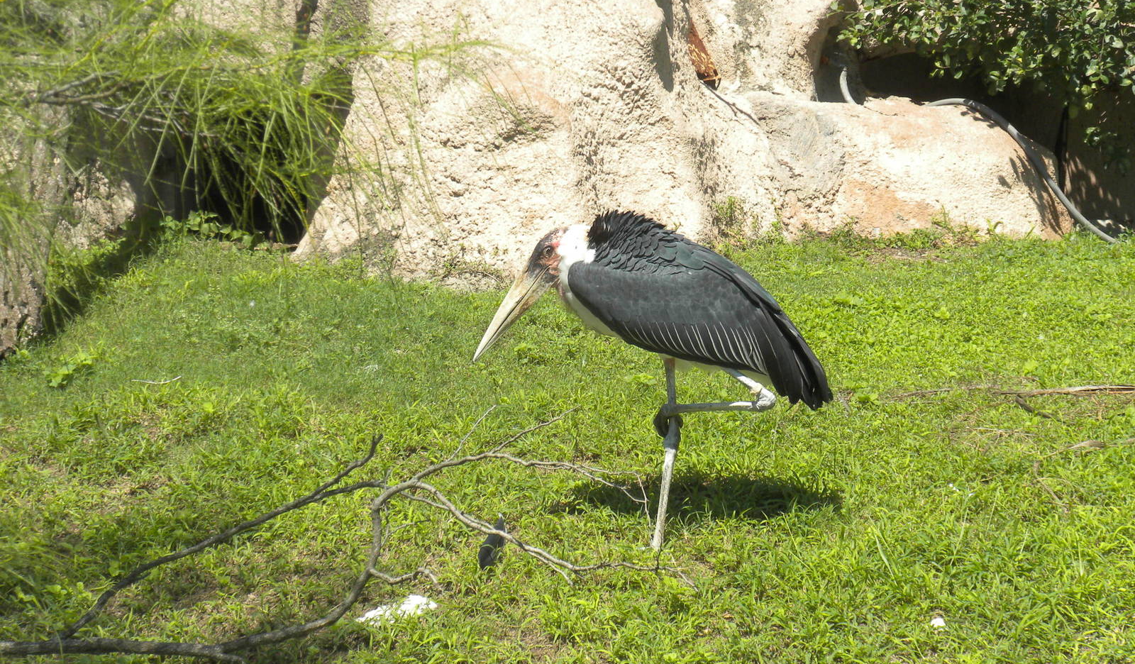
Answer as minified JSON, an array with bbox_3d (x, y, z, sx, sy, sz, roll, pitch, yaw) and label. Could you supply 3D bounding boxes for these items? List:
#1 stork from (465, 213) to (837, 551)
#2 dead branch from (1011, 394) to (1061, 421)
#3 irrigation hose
[{"bbox_3d":[0.230,0.130,10.500,0.970,0.930,0.340,-1,10,-5],"label":"stork"},{"bbox_3d":[1.477,0.239,12.300,0.050,0.055,0.250,-7,12,-34],"label":"dead branch"},{"bbox_3d":[1.636,-0.707,15.600,1.130,0.710,0.400,0,9,0],"label":"irrigation hose"}]

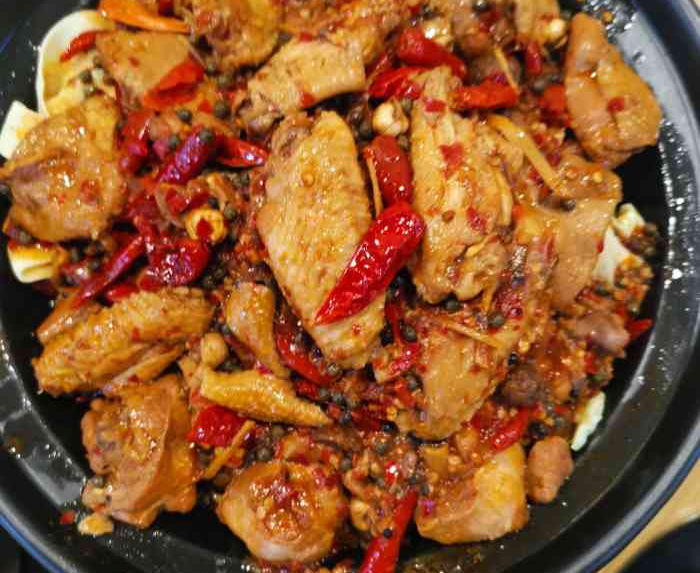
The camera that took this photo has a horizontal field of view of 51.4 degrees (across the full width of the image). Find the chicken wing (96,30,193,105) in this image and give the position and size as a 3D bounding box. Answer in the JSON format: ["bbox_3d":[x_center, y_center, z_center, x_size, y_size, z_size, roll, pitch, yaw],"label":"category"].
[{"bbox_3d":[-0.085,-0.090,0.299,0.041,0.020,0.027,18,82,6],"label":"chicken wing"}]

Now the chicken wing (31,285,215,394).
[{"bbox_3d":[-0.082,0.020,0.269,0.064,0.025,0.027,-21,80,1],"label":"chicken wing"}]

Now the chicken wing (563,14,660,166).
[{"bbox_3d":[0.103,-0.078,0.288,0.030,0.023,0.058,-10,80,1],"label":"chicken wing"}]

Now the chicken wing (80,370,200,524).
[{"bbox_3d":[-0.075,0.059,0.266,0.039,0.030,0.049,-2,81,4],"label":"chicken wing"}]

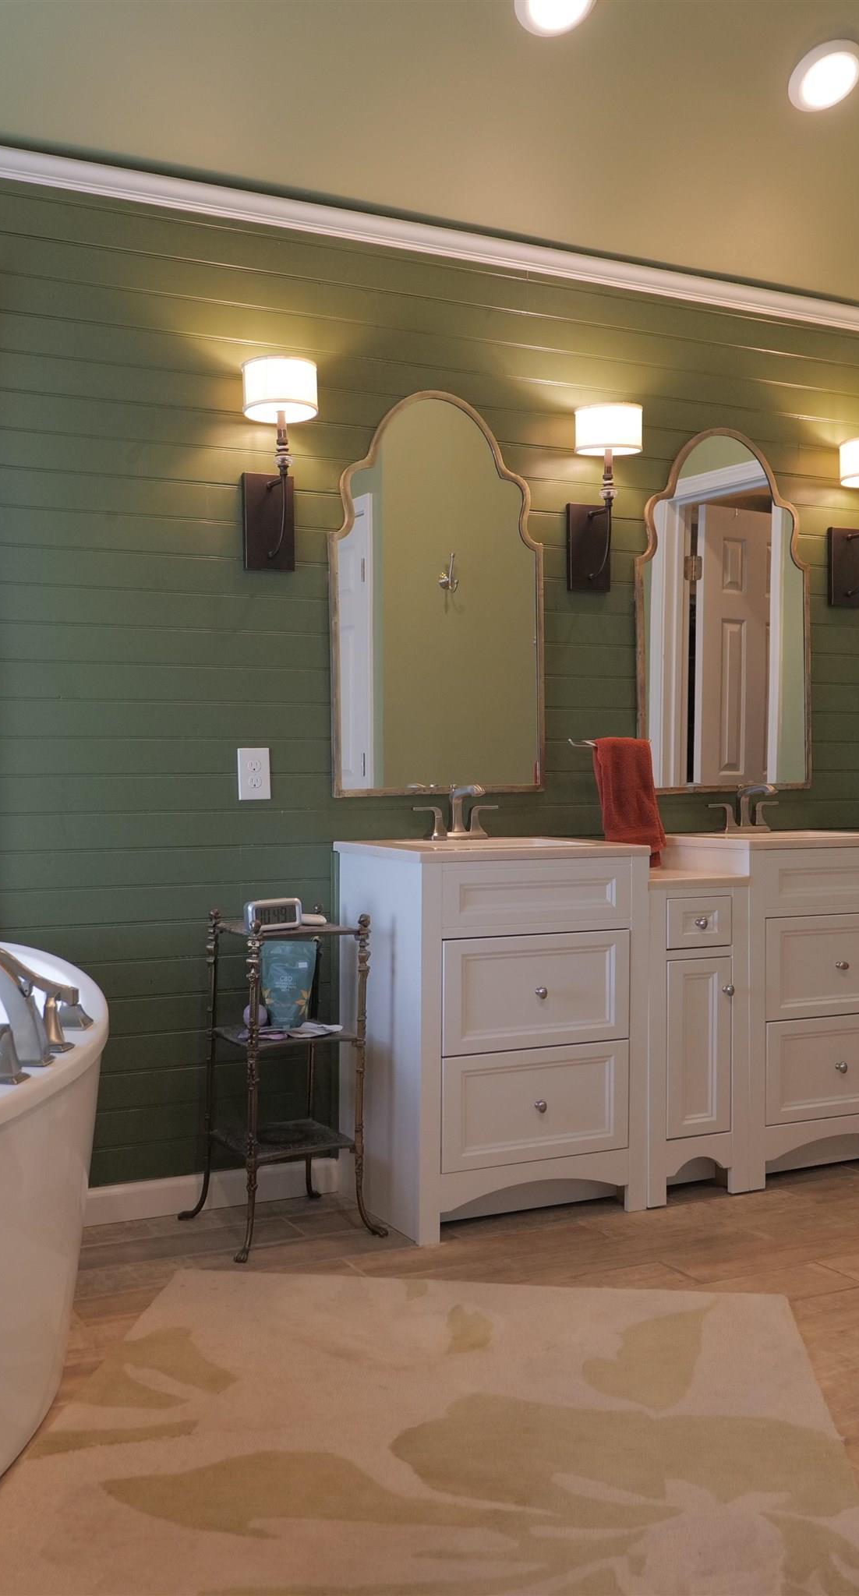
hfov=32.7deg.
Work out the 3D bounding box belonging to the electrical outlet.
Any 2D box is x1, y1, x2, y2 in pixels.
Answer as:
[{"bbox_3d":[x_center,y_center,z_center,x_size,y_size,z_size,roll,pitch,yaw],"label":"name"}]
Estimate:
[{"bbox_3d":[-0.428,-0.056,3.589,0.084,0.126,0.008,-1,1,-27],"label":"electrical outlet"}]

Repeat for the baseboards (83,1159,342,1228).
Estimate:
[{"bbox_3d":[-0.516,0.955,3.550,0.644,0.082,0.014,-1,1,-27],"label":"baseboards"}]

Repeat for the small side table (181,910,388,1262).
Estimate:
[{"bbox_3d":[-0.349,0.632,3.396,0.378,0.731,0.391,-1,1,-27],"label":"small side table"}]

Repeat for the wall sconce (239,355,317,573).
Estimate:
[{"bbox_3d":[-0.358,-0.789,3.509,0.171,0.477,0.204,-1,1,-27],"label":"wall sconce"}]

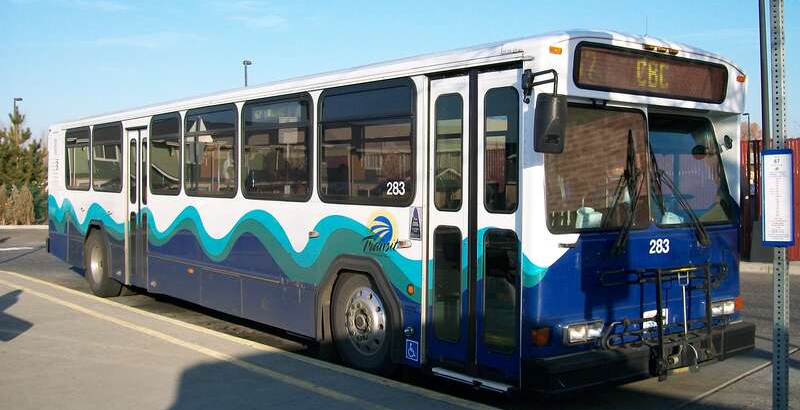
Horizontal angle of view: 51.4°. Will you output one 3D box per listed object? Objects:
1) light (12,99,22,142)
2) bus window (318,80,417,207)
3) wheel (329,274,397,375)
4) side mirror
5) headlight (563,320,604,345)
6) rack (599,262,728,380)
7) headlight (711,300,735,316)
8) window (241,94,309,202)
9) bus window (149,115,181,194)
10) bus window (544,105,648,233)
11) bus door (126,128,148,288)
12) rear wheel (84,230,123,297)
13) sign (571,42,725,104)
[{"bbox_3d":[-26.692,-3.860,58.109,0.620,7.132,0.350,0,2,0],"label":"light"},{"bbox_3d":[-0.310,-0.512,7.040,0.060,1.023,1.432,-1,2,-37],"label":"bus window"},{"bbox_3d":[-0.191,1.008,7.289,0.300,1.030,1.030,-1,2,-37],"label":"wheel"},{"bbox_3d":[0.938,-0.505,5.152,0.210,0.375,0.110,0,2,-10],"label":"side mirror"},{"bbox_3d":[1.258,0.886,5.819,0.385,0.150,0.120,-1,2,-37],"label":"headlight"},{"bbox_3d":[1.885,0.832,5.919,1.440,0.762,0.310,-1,2,-37],"label":"rack"},{"bbox_3d":[2.585,0.828,6.694,0.381,0.128,0.090,-1,2,-37],"label":"headlight"},{"bbox_3d":[-1.240,-0.554,8.255,0.060,1.022,1.412,-1,2,-37],"label":"window"},{"bbox_3d":[-2.987,-0.647,10.679,0.060,1.035,1.054,-1,2,-37],"label":"bus window"},{"bbox_3d":[1.413,-0.251,5.918,1.115,0.899,0.100,-1,2,-37],"label":"bus window"},{"bbox_3d":[-3.577,0.037,11.325,0.080,2.164,0.839,-1,2,-37],"label":"bus door"},{"bbox_3d":[-4.605,0.865,13.085,0.320,1.030,1.030,-1,2,-37],"label":"rear wheel"},{"bbox_3d":[1.917,-0.972,6.302,1.909,0.311,0.110,-1,2,-37],"label":"sign"}]

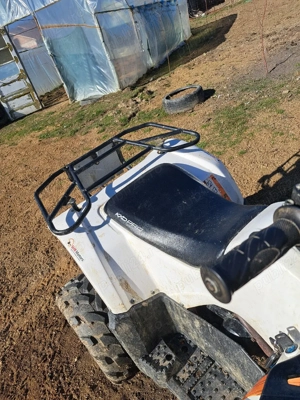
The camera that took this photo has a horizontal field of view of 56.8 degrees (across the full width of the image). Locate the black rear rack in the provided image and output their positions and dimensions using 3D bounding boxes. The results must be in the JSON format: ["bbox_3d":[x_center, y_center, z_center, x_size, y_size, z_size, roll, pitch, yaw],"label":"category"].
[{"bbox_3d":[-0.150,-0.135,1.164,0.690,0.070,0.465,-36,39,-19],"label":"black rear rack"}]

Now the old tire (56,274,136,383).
[{"bbox_3d":[-0.171,0.501,1.173,0.220,0.447,0.447,-34,36,-20],"label":"old tire"}]

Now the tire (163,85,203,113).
[{"bbox_3d":[0.477,-1.462,4.030,0.590,0.190,0.590,-18,32,12],"label":"tire"}]

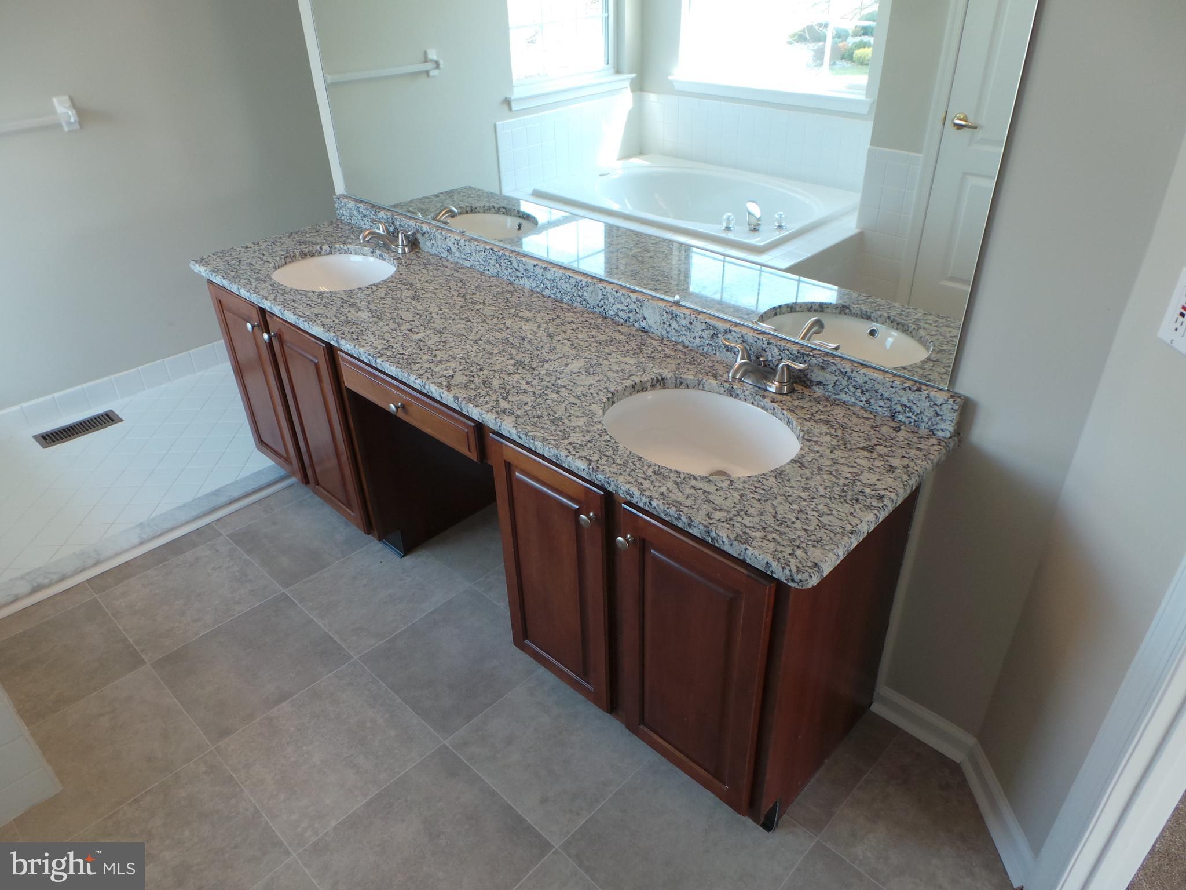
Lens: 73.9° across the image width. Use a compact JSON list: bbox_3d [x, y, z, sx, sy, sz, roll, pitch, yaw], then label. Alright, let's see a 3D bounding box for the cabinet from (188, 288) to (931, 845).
[{"bbox_3d":[-0.280,0.051,2.275,2.188,0.800,0.534,26,41,36],"label":"cabinet"}]

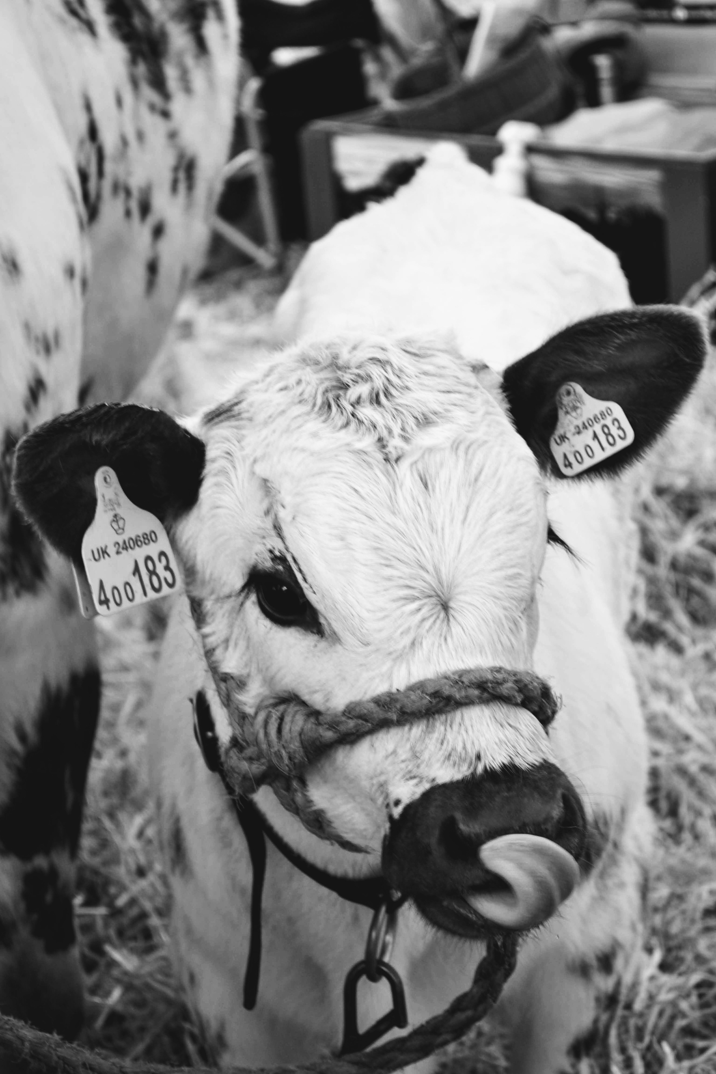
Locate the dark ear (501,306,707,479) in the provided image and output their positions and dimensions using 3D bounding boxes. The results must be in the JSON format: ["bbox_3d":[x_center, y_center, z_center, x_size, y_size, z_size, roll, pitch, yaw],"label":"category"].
[{"bbox_3d":[0.151,-0.087,1.450,0.132,0.090,0.055,-27,11,-12],"label":"dark ear"}]

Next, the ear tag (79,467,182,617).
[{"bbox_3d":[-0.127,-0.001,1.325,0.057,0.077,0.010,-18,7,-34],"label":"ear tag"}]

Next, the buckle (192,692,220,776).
[{"bbox_3d":[-0.086,0.111,1.385,0.011,0.046,0.030,-13,2,-16],"label":"buckle"}]

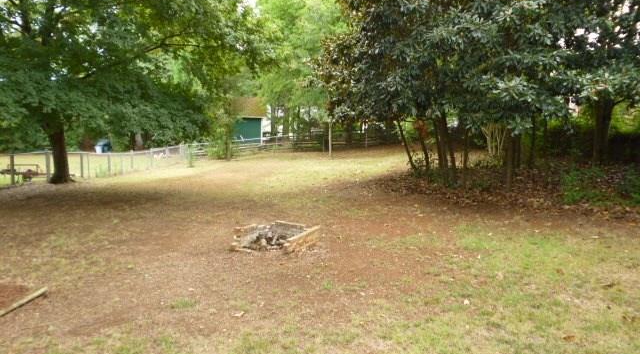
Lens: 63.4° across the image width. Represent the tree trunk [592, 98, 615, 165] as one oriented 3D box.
[{"bbox_3d":[10.678,-1.714,19.500,0.700,2.561,0.660,0,5,0],"label":"tree trunk"}]

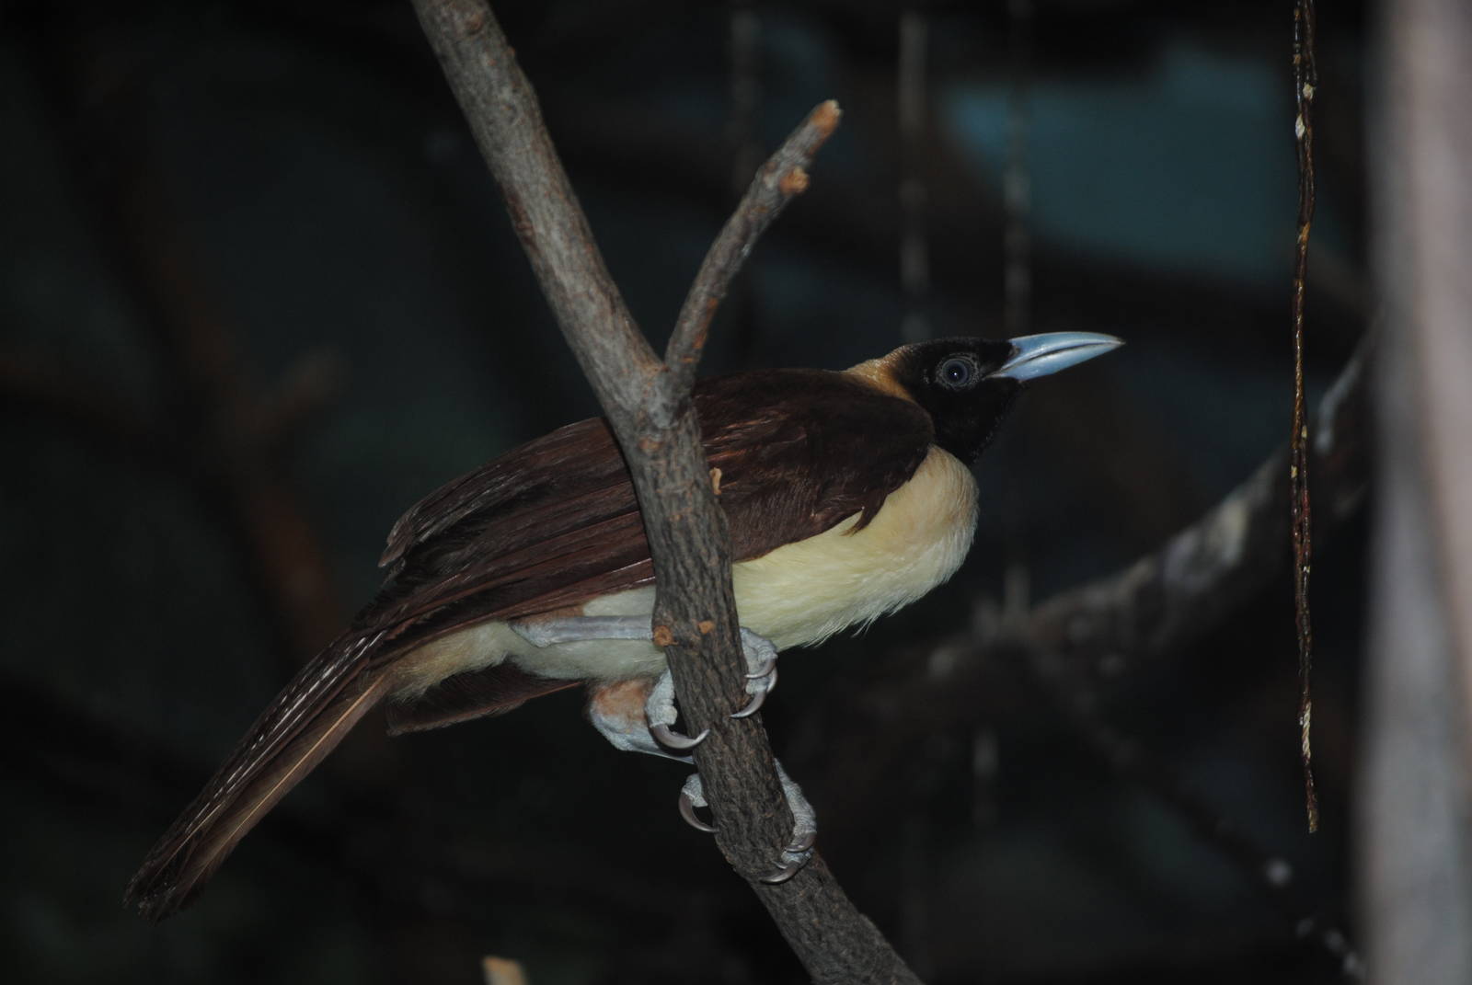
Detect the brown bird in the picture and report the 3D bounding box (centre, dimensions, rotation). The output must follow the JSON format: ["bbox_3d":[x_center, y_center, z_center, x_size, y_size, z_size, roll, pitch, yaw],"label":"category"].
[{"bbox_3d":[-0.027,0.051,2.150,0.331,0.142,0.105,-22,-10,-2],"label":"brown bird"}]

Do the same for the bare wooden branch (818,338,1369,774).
[{"bbox_3d":[0.135,0.027,2.750,0.060,0.070,0.330,10,-32,-40],"label":"bare wooden branch"}]

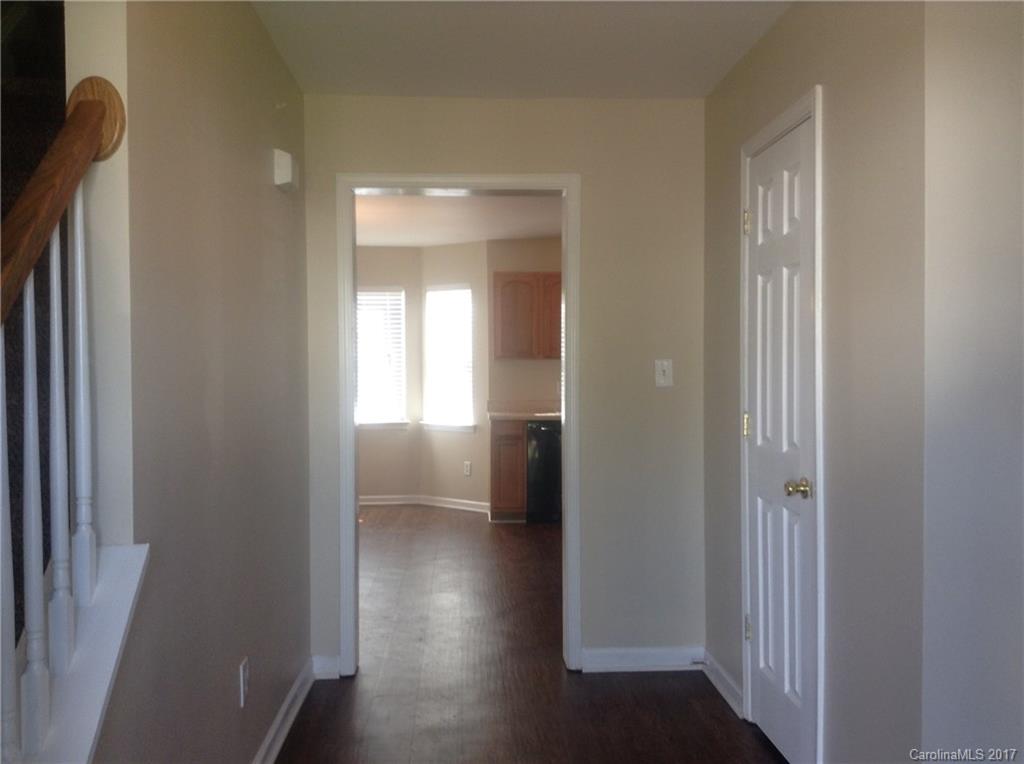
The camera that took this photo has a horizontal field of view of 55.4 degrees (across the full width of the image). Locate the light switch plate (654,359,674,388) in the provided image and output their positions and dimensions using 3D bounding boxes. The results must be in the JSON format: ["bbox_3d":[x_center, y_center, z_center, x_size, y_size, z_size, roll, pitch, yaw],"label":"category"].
[{"bbox_3d":[0.643,-0.037,4.130,0.073,0.114,0.008,0,1,-3],"label":"light switch plate"}]

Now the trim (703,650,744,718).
[{"bbox_3d":[0.837,1.185,3.871,0.018,0.098,0.594,0,1,-3],"label":"trim"}]

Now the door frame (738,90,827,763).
[{"bbox_3d":[0.919,0.198,3.169,0.114,2.097,0.781,0,1,-3],"label":"door frame"}]

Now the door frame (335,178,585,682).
[{"bbox_3d":[-0.218,0.186,4.142,1.015,2.097,0.139,0,1,-3],"label":"door frame"}]

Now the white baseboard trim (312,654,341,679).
[{"bbox_3d":[-0.778,1.191,4.066,0.127,0.098,0.018,0,1,-3],"label":"white baseboard trim"}]

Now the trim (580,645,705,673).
[{"bbox_3d":[0.564,1.181,4.143,0.531,0.098,0.018,0,1,-3],"label":"trim"}]

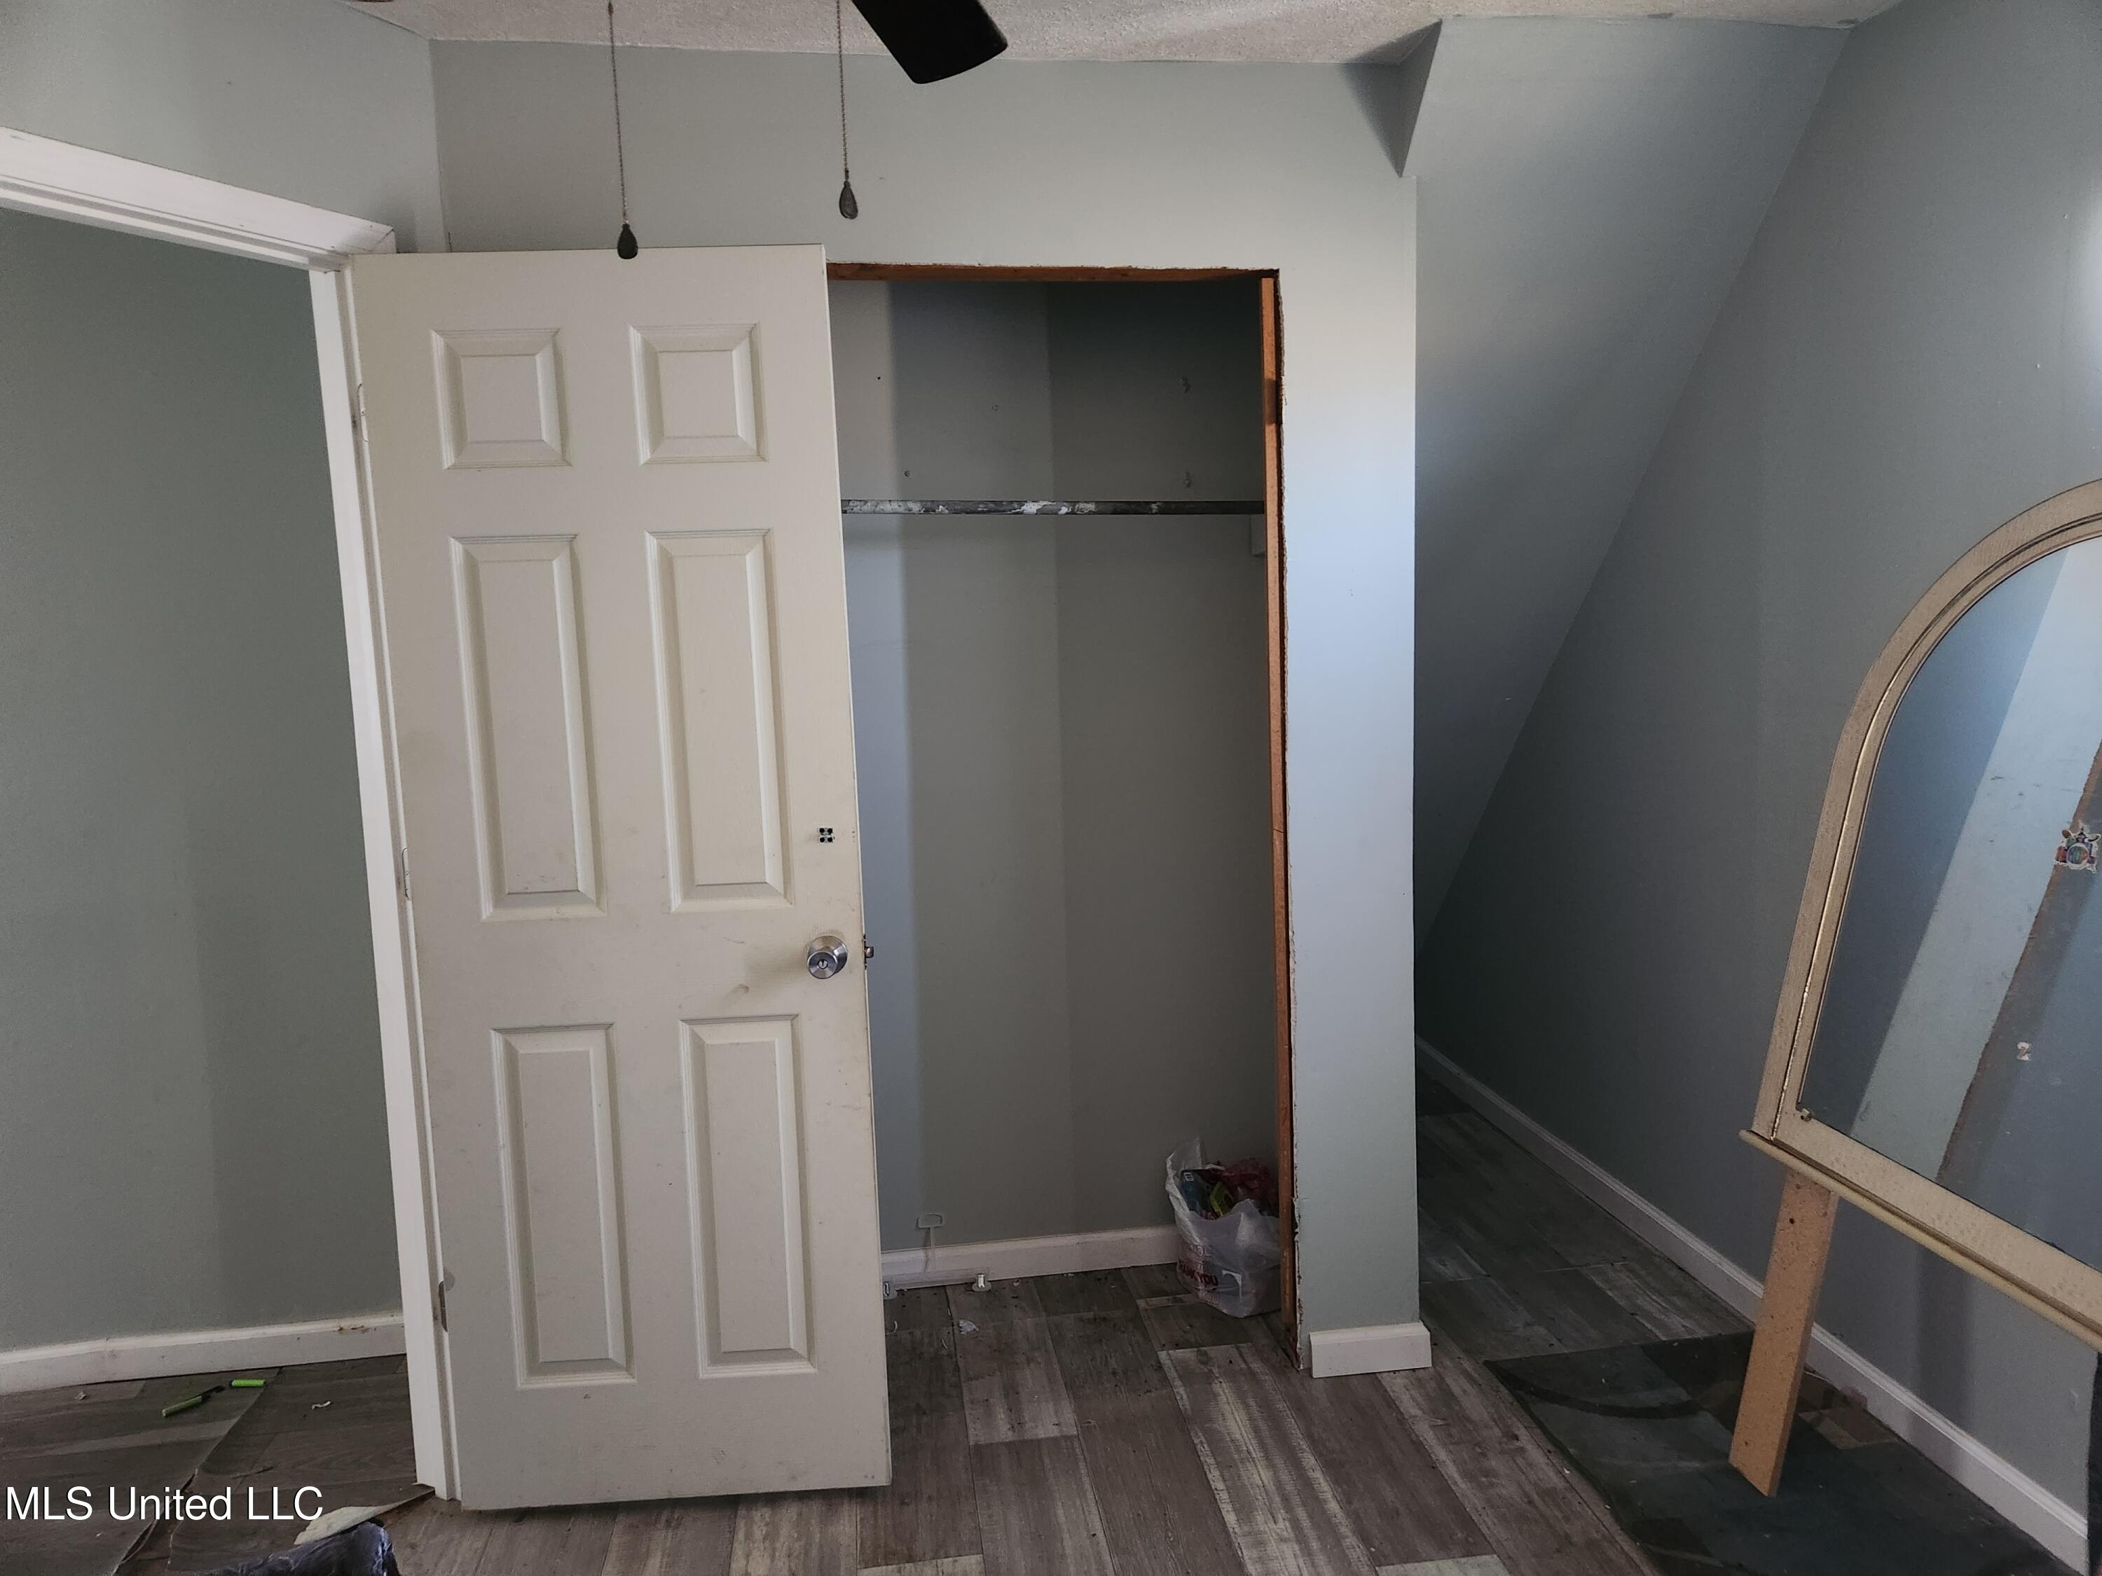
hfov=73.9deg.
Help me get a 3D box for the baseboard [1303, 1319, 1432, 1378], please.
[{"bbox_3d":[0.622,1.091,2.707,0.235,0.082,0.017,-3,6,-5],"label":"baseboard"}]

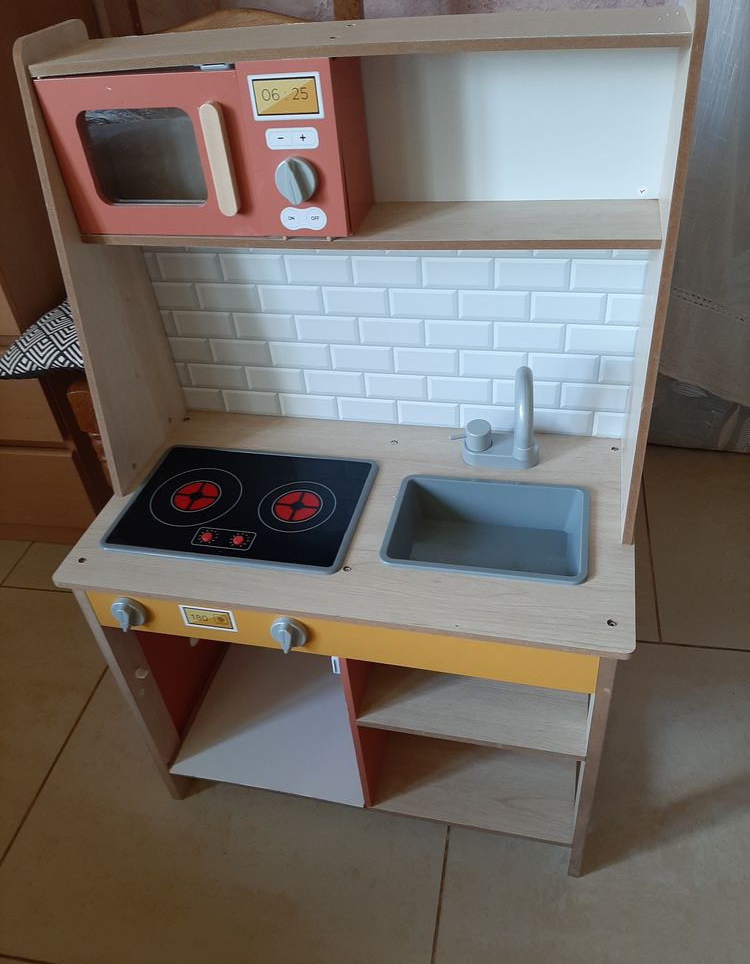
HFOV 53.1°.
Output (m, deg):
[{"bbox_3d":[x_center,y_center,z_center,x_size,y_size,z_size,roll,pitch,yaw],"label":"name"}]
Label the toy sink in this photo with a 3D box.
[{"bbox_3d":[0.122,0.066,0.827,0.213,0.056,0.152,5,40,13],"label":"toy sink"}]

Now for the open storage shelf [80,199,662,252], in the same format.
[{"bbox_3d":[-0.017,-0.263,0.764,0.577,0.009,0.103,5,40,13],"label":"open storage shelf"}]

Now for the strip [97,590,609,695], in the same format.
[{"bbox_3d":[-0.050,0.152,0.773,0.541,0.071,0.014,5,40,13],"label":"strip"}]

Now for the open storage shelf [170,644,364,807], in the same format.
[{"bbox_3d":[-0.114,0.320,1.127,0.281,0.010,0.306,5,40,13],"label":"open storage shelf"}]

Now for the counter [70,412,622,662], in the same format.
[{"bbox_3d":[-0.019,0.030,0.858,0.597,0.010,0.331,5,40,13],"label":"counter"}]

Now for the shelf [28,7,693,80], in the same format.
[{"bbox_3d":[-0.028,-0.390,0.673,0.577,0.012,0.106,5,40,13],"label":"shelf"}]

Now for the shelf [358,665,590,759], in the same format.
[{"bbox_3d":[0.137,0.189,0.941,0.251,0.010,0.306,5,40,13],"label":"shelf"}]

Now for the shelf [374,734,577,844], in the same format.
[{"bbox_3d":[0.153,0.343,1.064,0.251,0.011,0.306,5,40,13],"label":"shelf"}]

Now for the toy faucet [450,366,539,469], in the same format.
[{"bbox_3d":[0.132,-0.070,0.841,0.108,0.144,0.080,5,40,13],"label":"toy faucet"}]

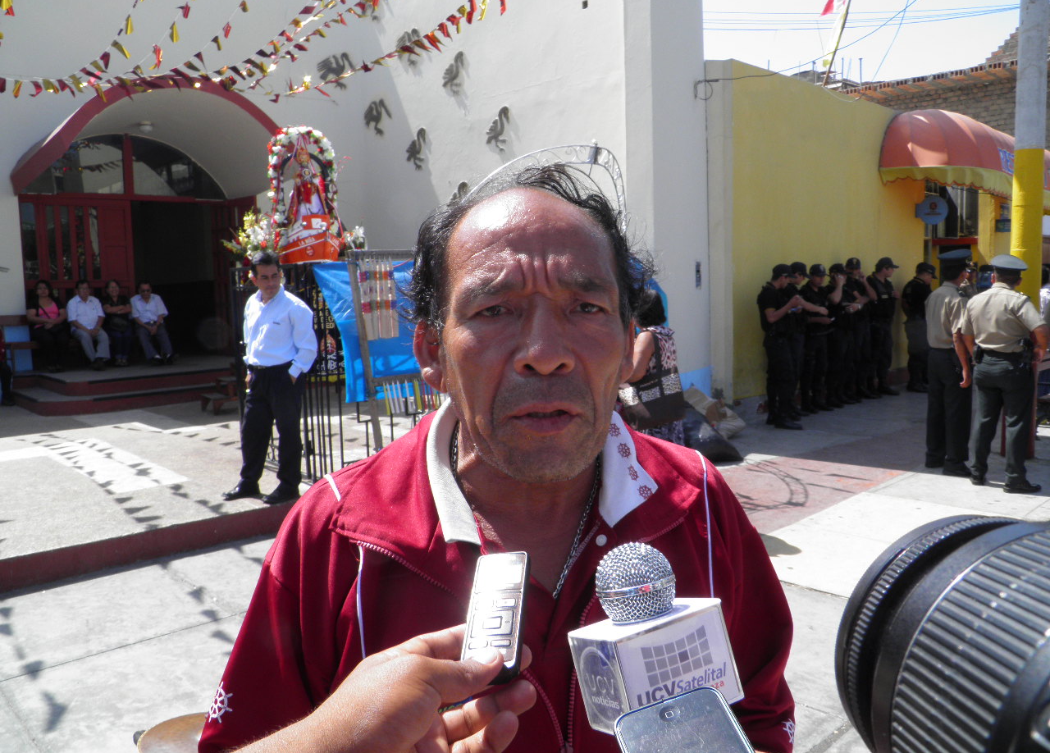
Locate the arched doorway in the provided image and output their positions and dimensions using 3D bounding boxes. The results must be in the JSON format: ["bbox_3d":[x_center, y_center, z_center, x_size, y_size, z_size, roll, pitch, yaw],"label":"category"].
[{"bbox_3d":[-5.866,-2.420,13.676,4.300,4.300,1.000,-7,8,-40],"label":"arched doorway"}]

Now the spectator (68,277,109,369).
[{"bbox_3d":[-6.323,-0.736,12.294,0.530,1.280,0.800,-7,8,-40],"label":"spectator"}]

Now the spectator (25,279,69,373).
[{"bbox_3d":[-6.748,-0.712,11.994,0.540,1.280,0.750,-7,8,-40],"label":"spectator"}]

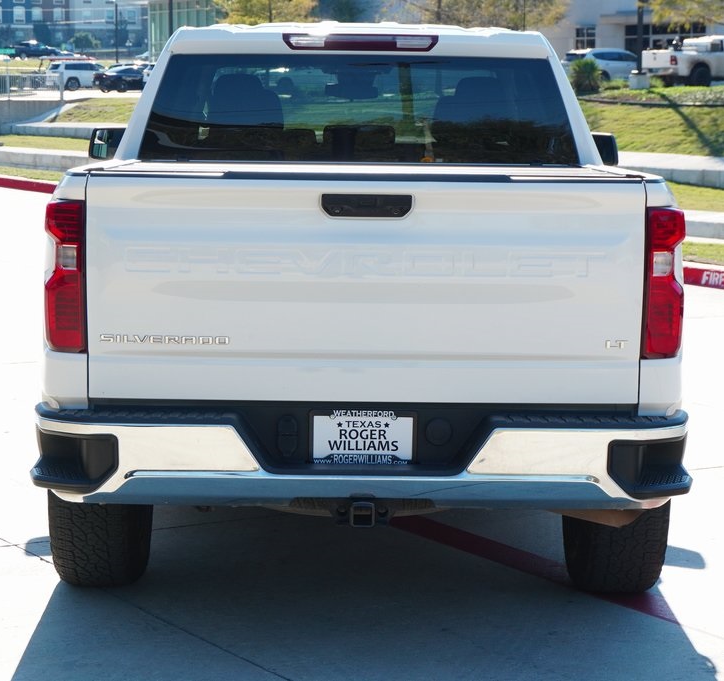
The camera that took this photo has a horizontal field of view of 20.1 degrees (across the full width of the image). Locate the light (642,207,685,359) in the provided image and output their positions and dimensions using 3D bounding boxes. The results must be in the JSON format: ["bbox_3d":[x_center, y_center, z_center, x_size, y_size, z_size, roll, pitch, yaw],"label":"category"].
[{"bbox_3d":[0.882,-0.176,6.039,0.123,0.445,0.200,1,6,-1],"label":"light"}]

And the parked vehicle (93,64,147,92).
[{"bbox_3d":[-13.563,-15.561,122.000,1.880,1.520,4.800,7,9,44],"label":"parked vehicle"}]

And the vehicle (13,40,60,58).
[{"bbox_3d":[-35.530,-31.516,222.000,5.800,1.920,2.000,-5,8,-38],"label":"vehicle"}]

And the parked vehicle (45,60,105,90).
[{"bbox_3d":[-17.588,-16.643,129.000,4.950,1.870,1.980,-6,9,-45],"label":"parked vehicle"}]

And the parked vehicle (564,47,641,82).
[{"bbox_3d":[11.521,-12.475,93.000,4.700,1.700,1.900,-3,7,-27],"label":"parked vehicle"}]

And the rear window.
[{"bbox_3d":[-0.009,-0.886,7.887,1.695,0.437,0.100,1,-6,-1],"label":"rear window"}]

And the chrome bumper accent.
[{"bbox_3d":[0.000,0.334,6.043,1.916,0.283,0.380,1,6,-1],"label":"chrome bumper accent"}]

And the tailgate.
[{"bbox_3d":[0.011,-0.158,5.960,1.623,0.666,0.120,1,6,-1],"label":"tailgate"}]

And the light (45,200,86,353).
[{"bbox_3d":[-0.862,-0.192,6.015,0.120,0.441,0.200,1,6,-1],"label":"light"}]

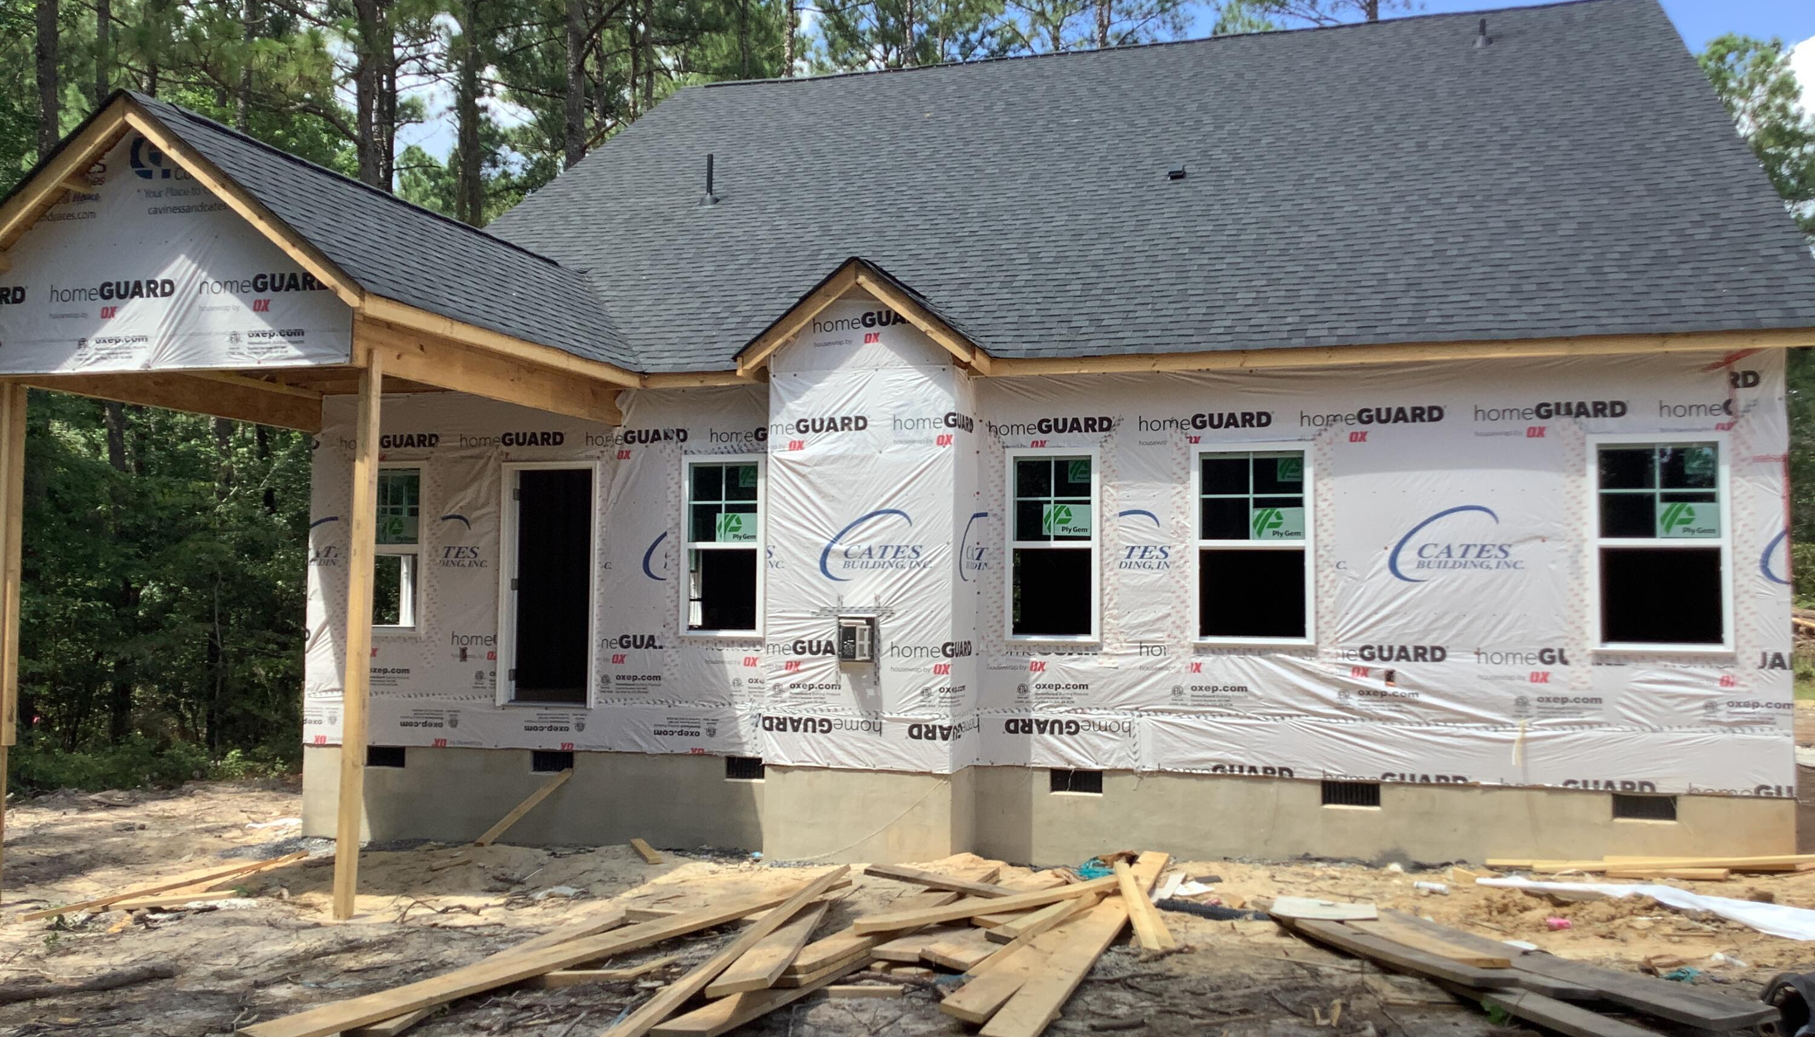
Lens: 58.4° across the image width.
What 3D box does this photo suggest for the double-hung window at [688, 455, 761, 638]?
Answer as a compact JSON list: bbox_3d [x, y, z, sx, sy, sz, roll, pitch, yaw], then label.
[{"bbox_3d":[-1.532,0.230,13.598,0.761,1.519,0.100,-1,-4,17],"label":"double-hung window"}]

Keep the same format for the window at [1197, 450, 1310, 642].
[{"bbox_3d":[2.614,0.193,12.292,0.915,1.519,0.100,-1,-4,17],"label":"window"}]

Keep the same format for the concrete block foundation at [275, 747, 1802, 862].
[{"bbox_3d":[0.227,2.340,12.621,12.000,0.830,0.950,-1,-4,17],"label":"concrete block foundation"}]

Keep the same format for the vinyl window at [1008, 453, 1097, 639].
[{"bbox_3d":[1.145,0.206,12.755,0.752,1.519,0.100,-1,-4,17],"label":"vinyl window"}]

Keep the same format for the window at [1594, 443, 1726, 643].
[{"bbox_3d":[5.296,0.170,11.447,0.919,1.519,0.100,-1,-4,17],"label":"window"}]

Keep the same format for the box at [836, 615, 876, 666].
[{"bbox_3d":[-0.372,0.929,12.433,0.321,0.378,0.120,-1,-4,17],"label":"box"}]

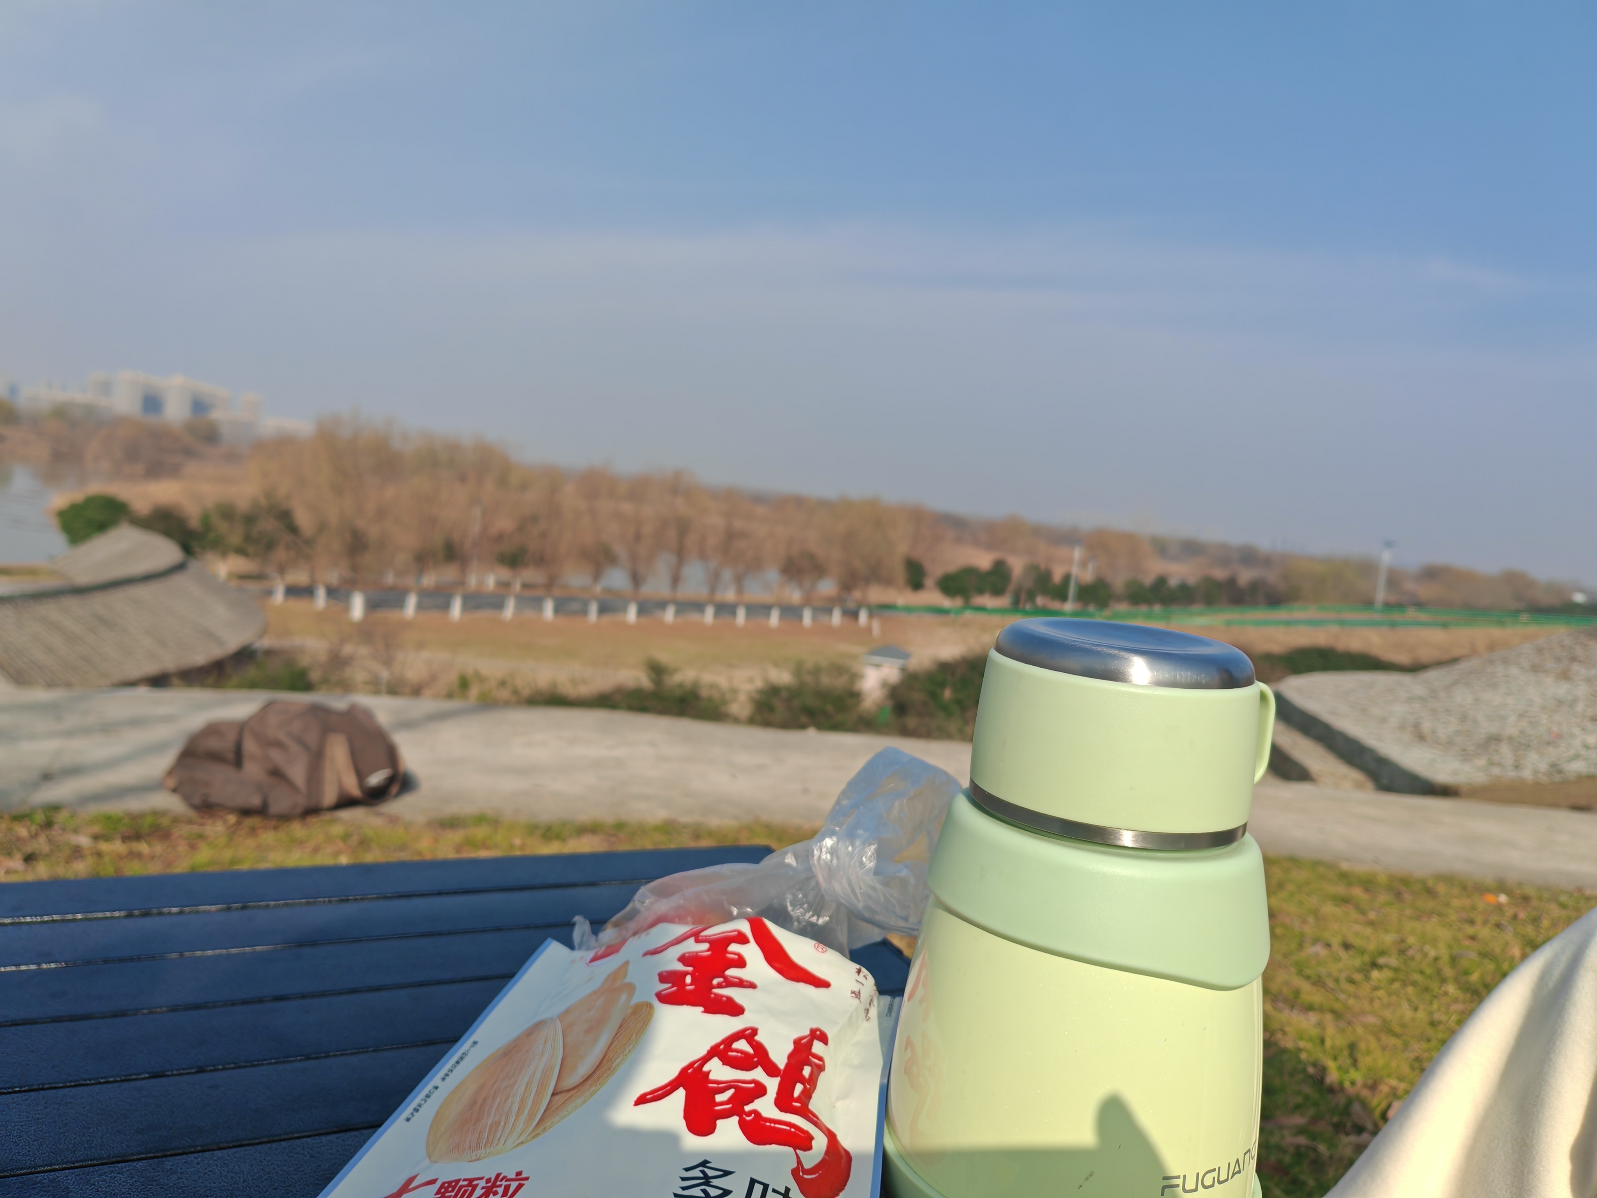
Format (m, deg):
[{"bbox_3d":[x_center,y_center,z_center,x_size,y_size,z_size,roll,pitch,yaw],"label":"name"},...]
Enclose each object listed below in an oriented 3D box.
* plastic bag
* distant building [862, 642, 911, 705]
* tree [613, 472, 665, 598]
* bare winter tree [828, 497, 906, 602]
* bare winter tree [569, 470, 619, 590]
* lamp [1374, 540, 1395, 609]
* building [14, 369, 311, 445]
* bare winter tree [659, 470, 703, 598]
[{"bbox_3d":[-0.014,0.132,0.640,0.190,0.110,0.120,7,5,0],"label":"plastic bag"},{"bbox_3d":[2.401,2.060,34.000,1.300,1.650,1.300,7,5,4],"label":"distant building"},{"bbox_3d":[-6.779,-2.760,53.500,2.100,5.000,2.100,6,5,-7],"label":"tree"},{"bbox_3d":[3.384,-2.453,62.000,3.400,5.000,3.400,7,5,3],"label":"bare winter tree"},{"bbox_3d":[-8.490,-2.917,52.000,2.000,4.900,2.000,6,5,-10],"label":"bare winter tree"},{"bbox_3d":[61.133,-2.604,130.000,0.800,6.900,0.600,9,5,25],"label":"lamp"},{"bbox_3d":[-244.952,-74.279,480.000,102.000,19.000,35.000,4,6,-27],"label":"building"},{"bbox_3d":[-5.233,-2.865,55.000,1.900,5.200,1.900,6,5,-6],"label":"bare winter tree"}]

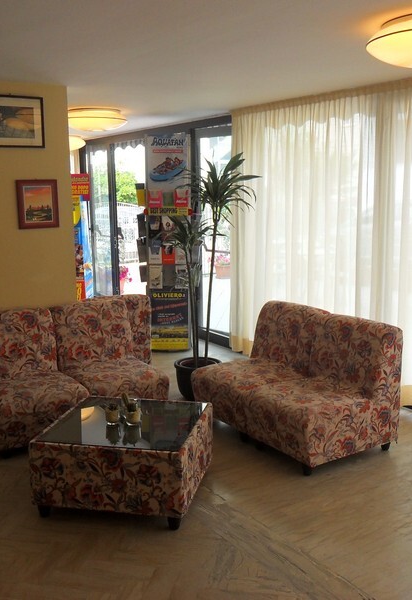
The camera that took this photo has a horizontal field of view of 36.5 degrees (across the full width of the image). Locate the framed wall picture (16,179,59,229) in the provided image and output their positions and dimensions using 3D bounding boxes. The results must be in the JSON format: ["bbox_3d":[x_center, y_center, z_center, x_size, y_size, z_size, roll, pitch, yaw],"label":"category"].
[{"bbox_3d":[-1.161,-0.662,4.327,0.278,0.331,0.030,-6,11,-27],"label":"framed wall picture"}]

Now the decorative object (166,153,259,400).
[{"bbox_3d":[0.046,-0.133,4.490,0.660,1.806,0.620,-1,10,0],"label":"decorative object"}]

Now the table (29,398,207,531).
[{"bbox_3d":[-0.397,0.810,3.251,0.726,0.378,0.706,1,10,12],"label":"table"}]

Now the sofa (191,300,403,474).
[{"bbox_3d":[0.571,0.531,4.307,0.783,0.800,1.275,-7,11,-32],"label":"sofa"}]

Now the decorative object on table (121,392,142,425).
[{"bbox_3d":[-0.387,0.552,3.183,0.100,0.155,0.075,-1,10,0],"label":"decorative object on table"}]

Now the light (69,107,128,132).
[{"bbox_3d":[-1.094,-1.766,6.139,0.637,0.180,0.637,0,10,0],"label":"light"}]

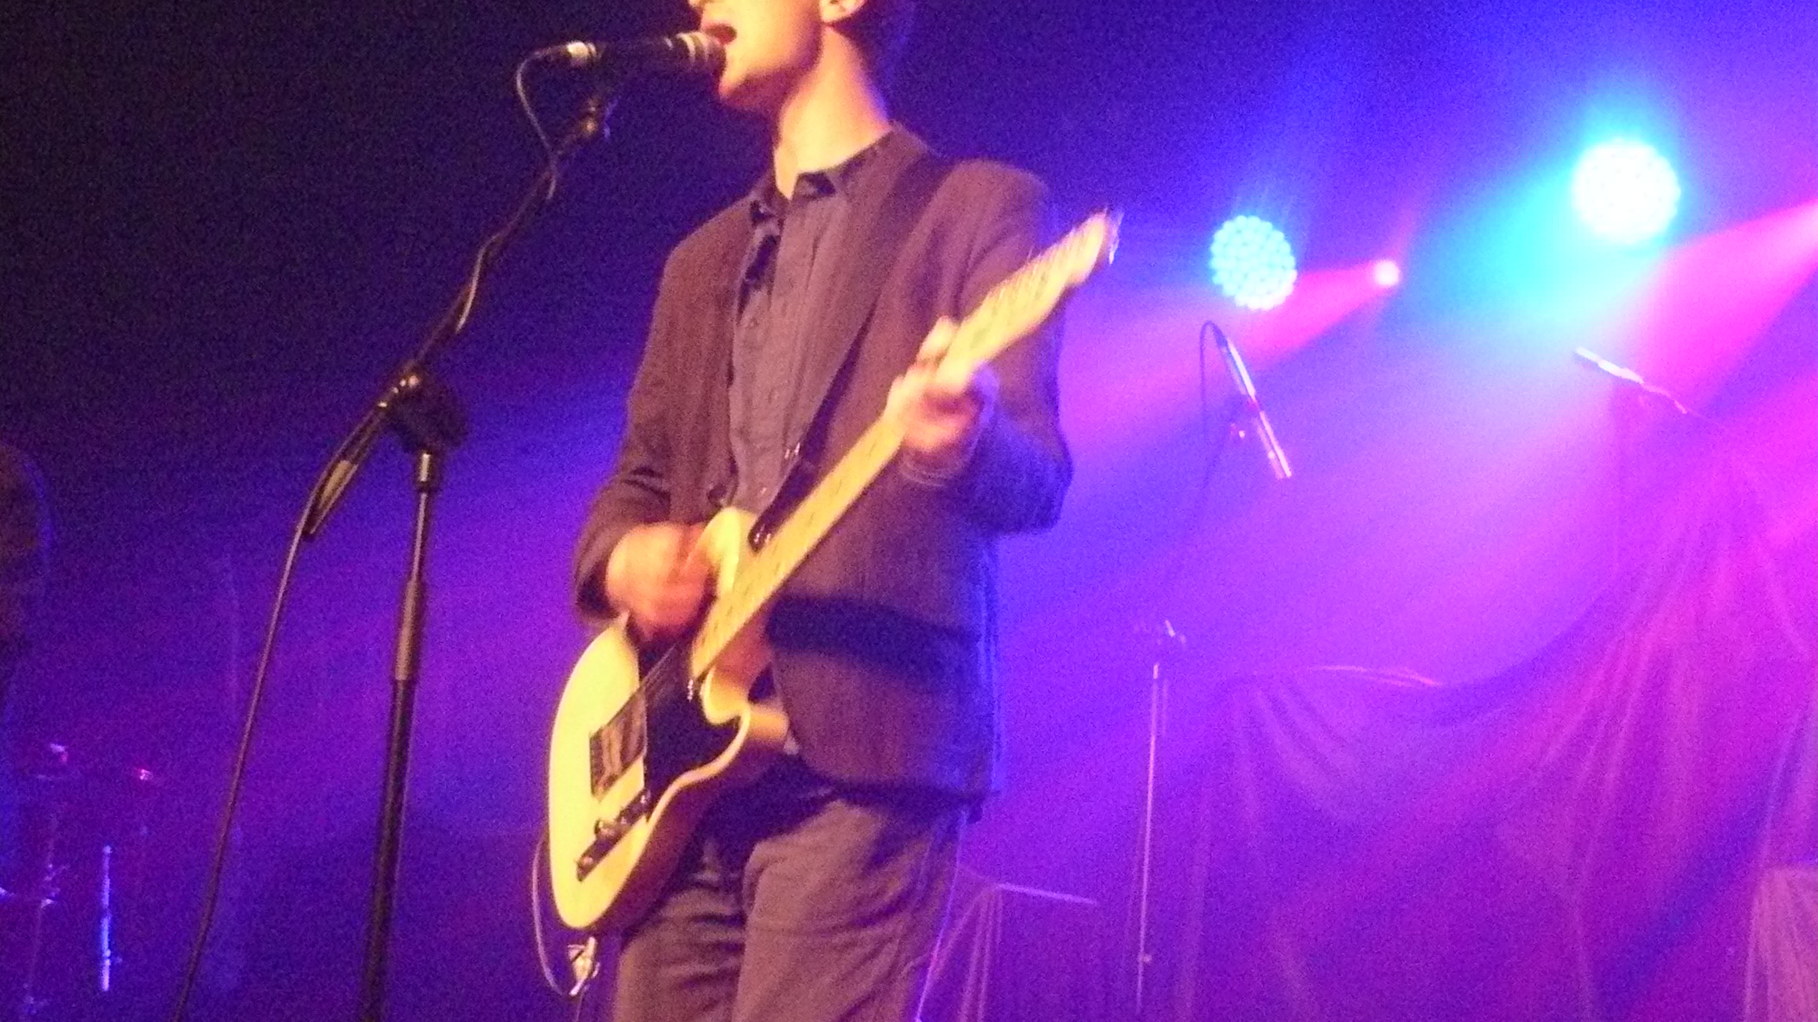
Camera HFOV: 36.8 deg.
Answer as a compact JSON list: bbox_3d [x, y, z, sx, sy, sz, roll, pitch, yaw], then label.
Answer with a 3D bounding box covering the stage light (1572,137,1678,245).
[{"bbox_3d":[1.262,-0.580,4.735,0.200,0.200,0.200,-4,18,27],"label":"stage light"}]

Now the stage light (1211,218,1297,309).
[{"bbox_3d":[0.733,-0.521,5.479,0.200,0.200,0.200,-7,13,35],"label":"stage light"}]

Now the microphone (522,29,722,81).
[{"bbox_3d":[-0.295,-0.484,2.895,0.200,0.052,0.052,-4,-11,-19],"label":"microphone"}]

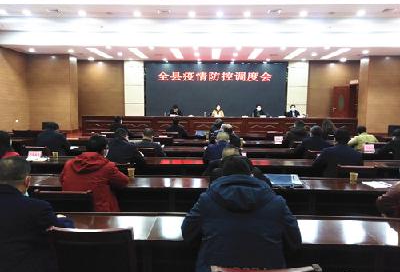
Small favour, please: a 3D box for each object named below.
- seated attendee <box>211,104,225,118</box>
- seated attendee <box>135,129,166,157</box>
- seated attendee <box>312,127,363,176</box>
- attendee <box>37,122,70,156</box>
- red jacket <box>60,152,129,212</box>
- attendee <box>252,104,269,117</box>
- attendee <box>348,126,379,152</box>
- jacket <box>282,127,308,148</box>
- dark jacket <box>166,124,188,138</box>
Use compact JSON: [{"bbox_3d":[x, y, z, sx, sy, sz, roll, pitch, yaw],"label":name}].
[{"bbox_3d":[0.673,-0.527,10.800,0.500,1.250,0.700,1,5,3],"label":"seated attendee"},{"bbox_3d":[-0.873,0.446,5.200,0.520,1.200,0.750,1,5,3],"label":"seated attendee"},{"bbox_3d":[1.847,0.551,3.880,0.600,1.280,0.750,1,5,3],"label":"seated attendee"},{"bbox_3d":[-2.688,0.396,5.300,0.560,1.270,0.750,1,5,3],"label":"attendee"},{"bbox_3d":[-0.969,0.502,2.706,0.540,0.760,0.580,2,6,10],"label":"red jacket"},{"bbox_3d":[2.024,-0.394,9.807,0.520,1.290,0.700,1,6,2],"label":"attendee"},{"bbox_3d":[3.389,0.398,6.105,0.600,1.200,0.760,0,6,-3],"label":"attendee"},{"bbox_3d":[2.110,0.117,6.350,0.550,0.660,0.420,1,5,3],"label":"jacket"},{"bbox_3d":[-0.588,0.050,7.385,0.560,0.650,0.480,1,6,2],"label":"dark jacket"}]

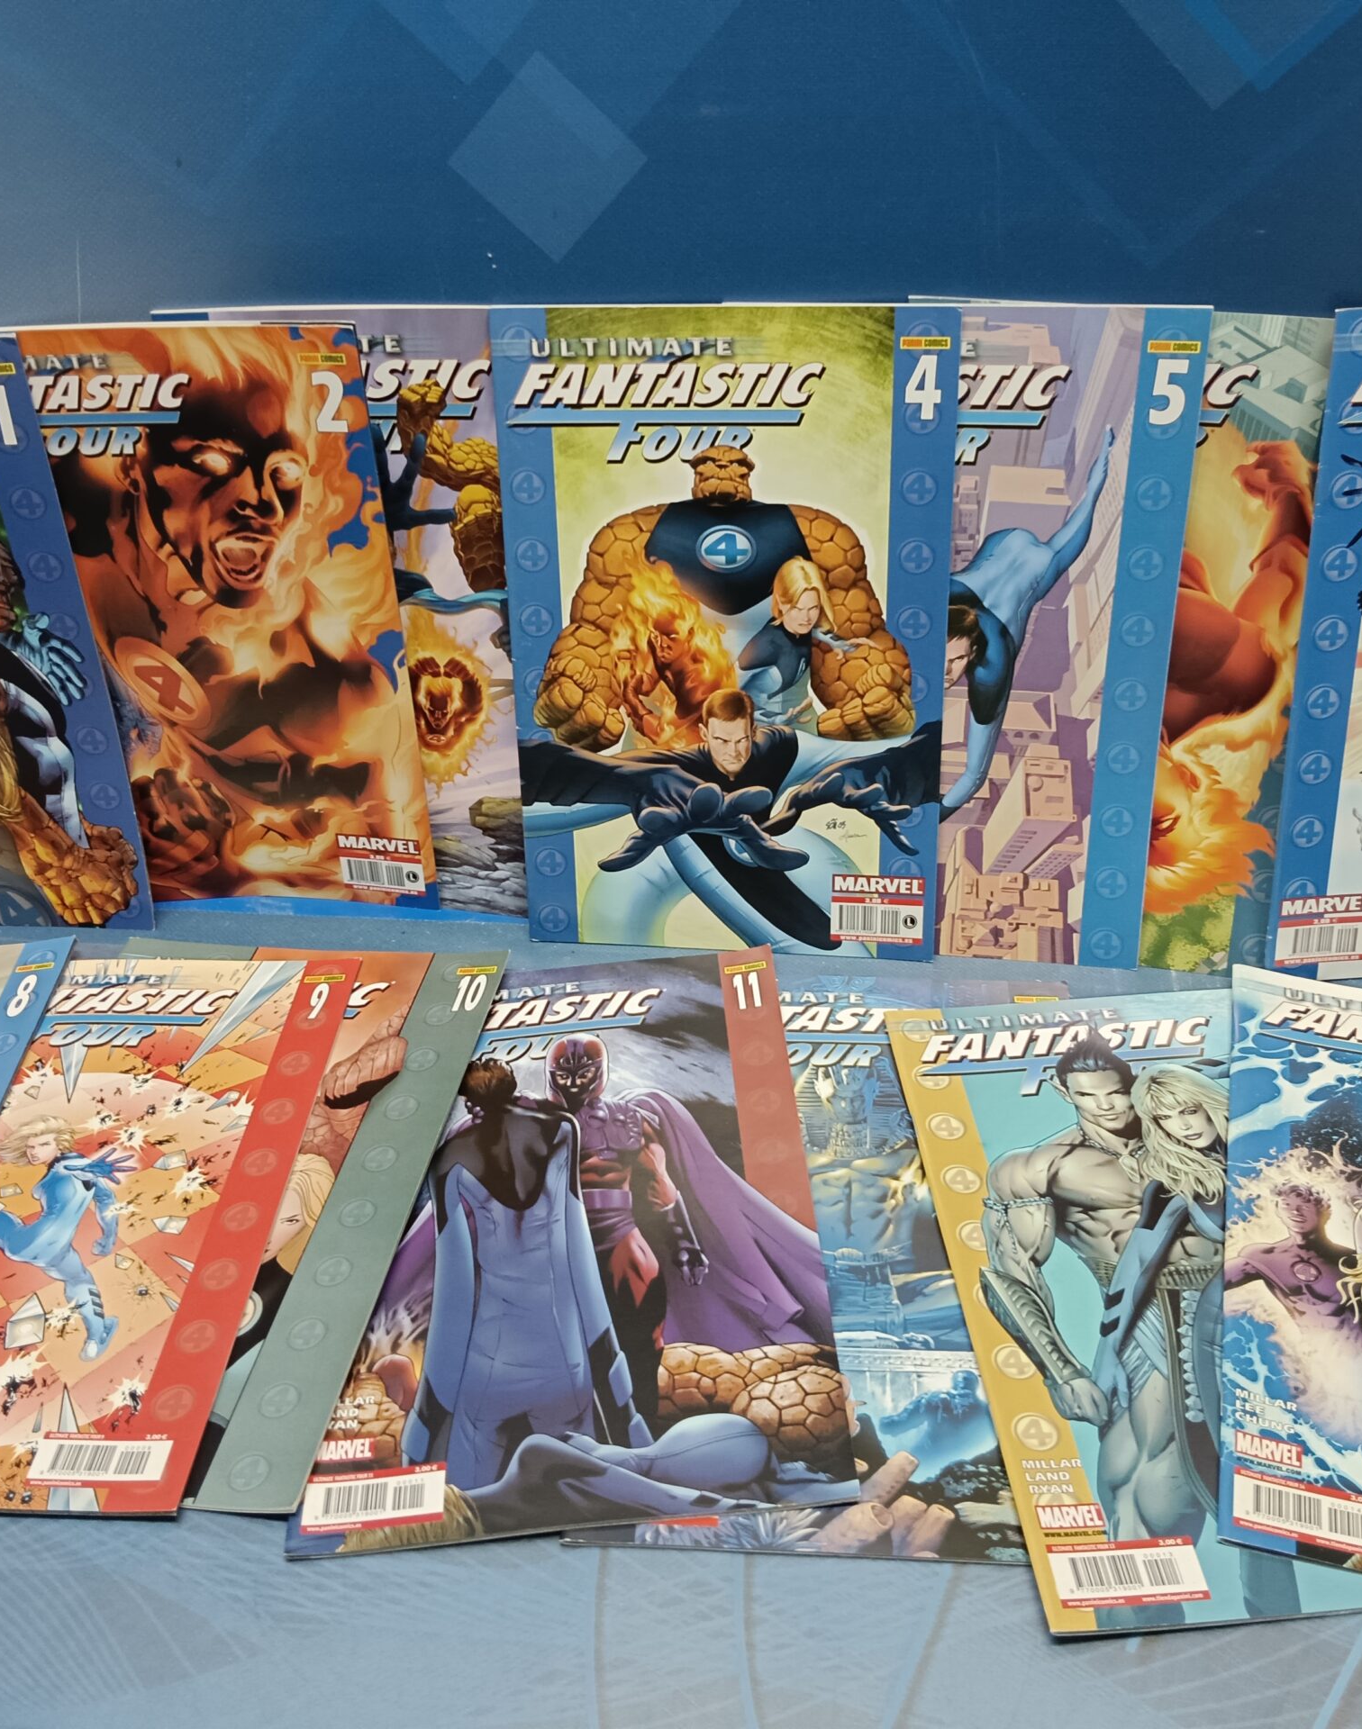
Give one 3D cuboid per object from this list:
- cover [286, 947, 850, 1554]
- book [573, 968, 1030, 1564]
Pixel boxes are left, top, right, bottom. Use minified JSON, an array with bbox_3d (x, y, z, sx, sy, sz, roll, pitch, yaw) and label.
[{"bbox_3d":[-0.039,0.120,0.616,0.170,0.005,0.260,-6,37,0],"label":"cover"},{"bbox_3d":[0.061,0.124,0.606,0.170,0.005,0.260,0,36,6],"label":"book"}]

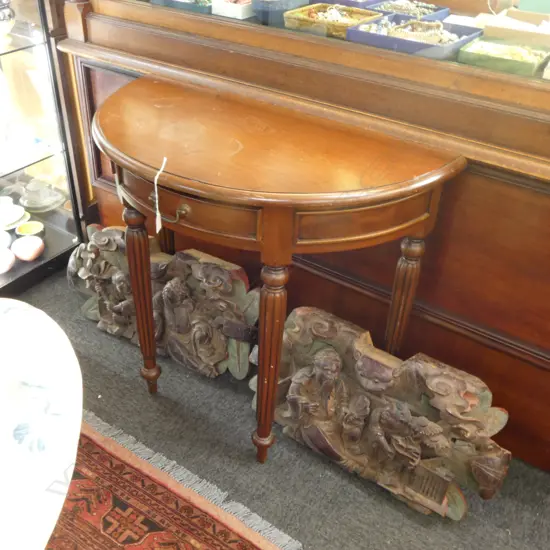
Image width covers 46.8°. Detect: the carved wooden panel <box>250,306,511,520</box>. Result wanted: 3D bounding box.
[{"bbox_3d":[0.212,0.308,1.553,0.659,0.341,0.111,21,28,25],"label":"carved wooden panel"}]

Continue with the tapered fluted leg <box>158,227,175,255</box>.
[{"bbox_3d":[-0.314,-0.110,1.855,0.054,0.628,0.054,23,39,27],"label":"tapered fluted leg"}]

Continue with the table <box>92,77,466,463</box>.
[{"bbox_3d":[-0.109,0.036,1.527,0.851,0.770,0.451,23,39,27],"label":"table"}]

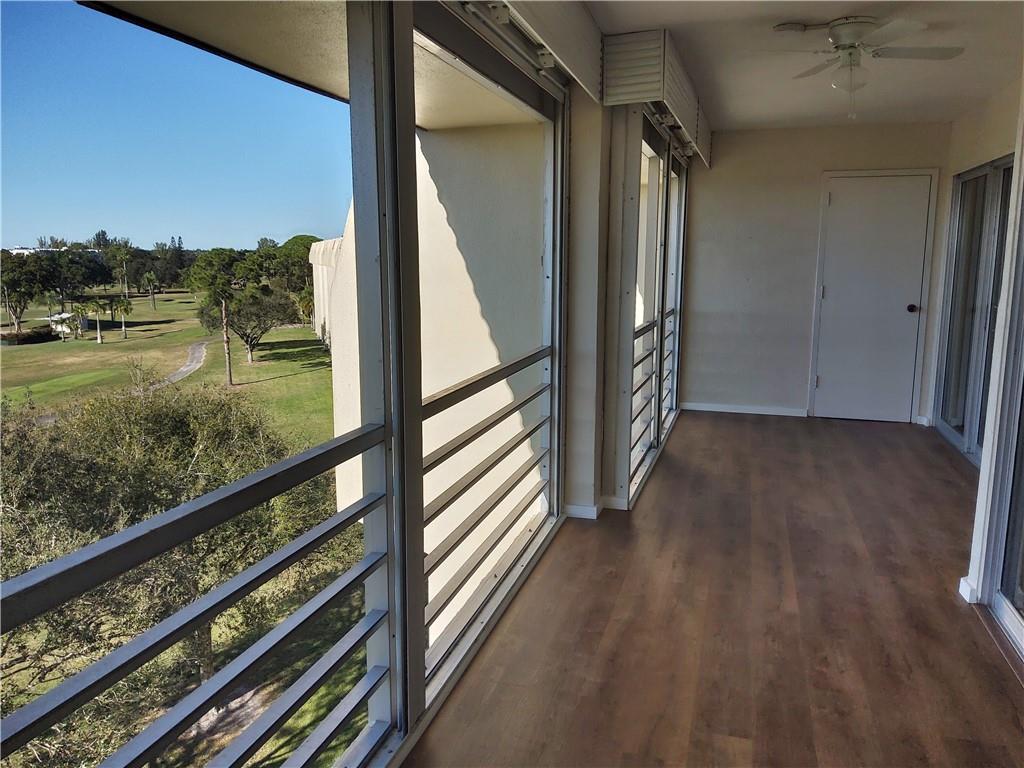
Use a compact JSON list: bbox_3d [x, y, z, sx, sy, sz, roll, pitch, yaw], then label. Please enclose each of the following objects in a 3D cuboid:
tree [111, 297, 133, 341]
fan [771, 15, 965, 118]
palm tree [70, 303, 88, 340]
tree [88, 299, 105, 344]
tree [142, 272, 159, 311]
[{"bbox_3d":[-55.668,-9.348,109.549,2.750,6.190,2.750,-5,11,-27],"label":"tree"},{"bbox_3d":[1.545,-1.429,3.505,1.050,0.400,1.050,-1,10,-4],"label":"fan"},{"bbox_3d":[-62.314,-9.056,110.499,2.500,5.290,2.500,-5,11,-29],"label":"palm tree"},{"bbox_3d":[-56.688,-8.522,104.670,2.400,6.190,2.400,-5,11,-28],"label":"tree"},{"bbox_3d":[-78.708,-20.304,166.971,3.400,8.590,3.400,-4,11,-25],"label":"tree"}]

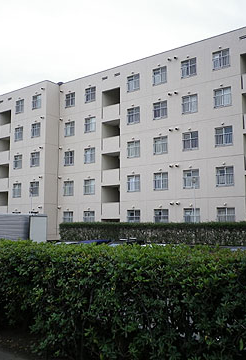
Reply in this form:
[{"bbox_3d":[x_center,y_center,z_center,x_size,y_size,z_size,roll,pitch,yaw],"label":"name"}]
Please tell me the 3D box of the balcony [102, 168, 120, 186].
[{"bbox_3d":[-0.838,-0.182,31.602,1.862,1.329,0.450,-5,-8,37],"label":"balcony"}]

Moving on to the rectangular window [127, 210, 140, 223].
[{"bbox_3d":[0.845,3.010,30.465,1.208,1.287,0.150,-5,-8,37],"label":"rectangular window"}]

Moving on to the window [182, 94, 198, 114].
[{"bbox_3d":[4.662,-5.286,27.088,1.179,1.234,0.150,-5,-8,37],"label":"window"}]

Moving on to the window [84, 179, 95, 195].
[{"bbox_3d":[-2.805,0.565,32.397,1.179,1.227,0.150,-5,-8,37],"label":"window"}]

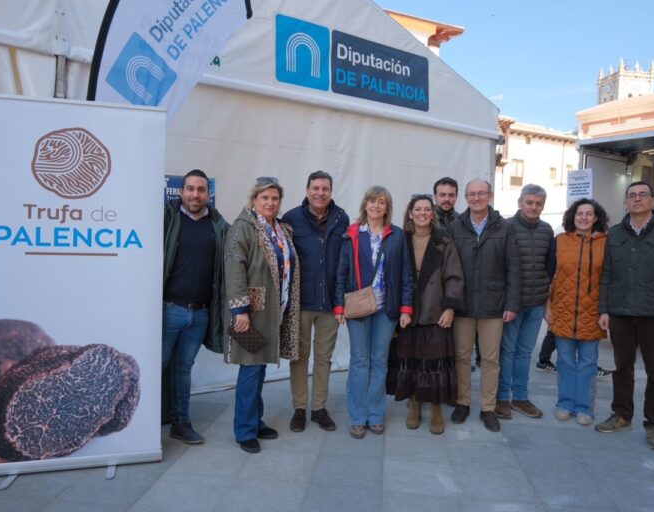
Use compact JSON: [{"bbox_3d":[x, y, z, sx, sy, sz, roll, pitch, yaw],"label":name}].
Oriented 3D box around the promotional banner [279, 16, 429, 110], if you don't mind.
[{"bbox_3d":[0.343,-1.909,5.224,1.980,0.620,0.040,1,2,-34],"label":"promotional banner"}]

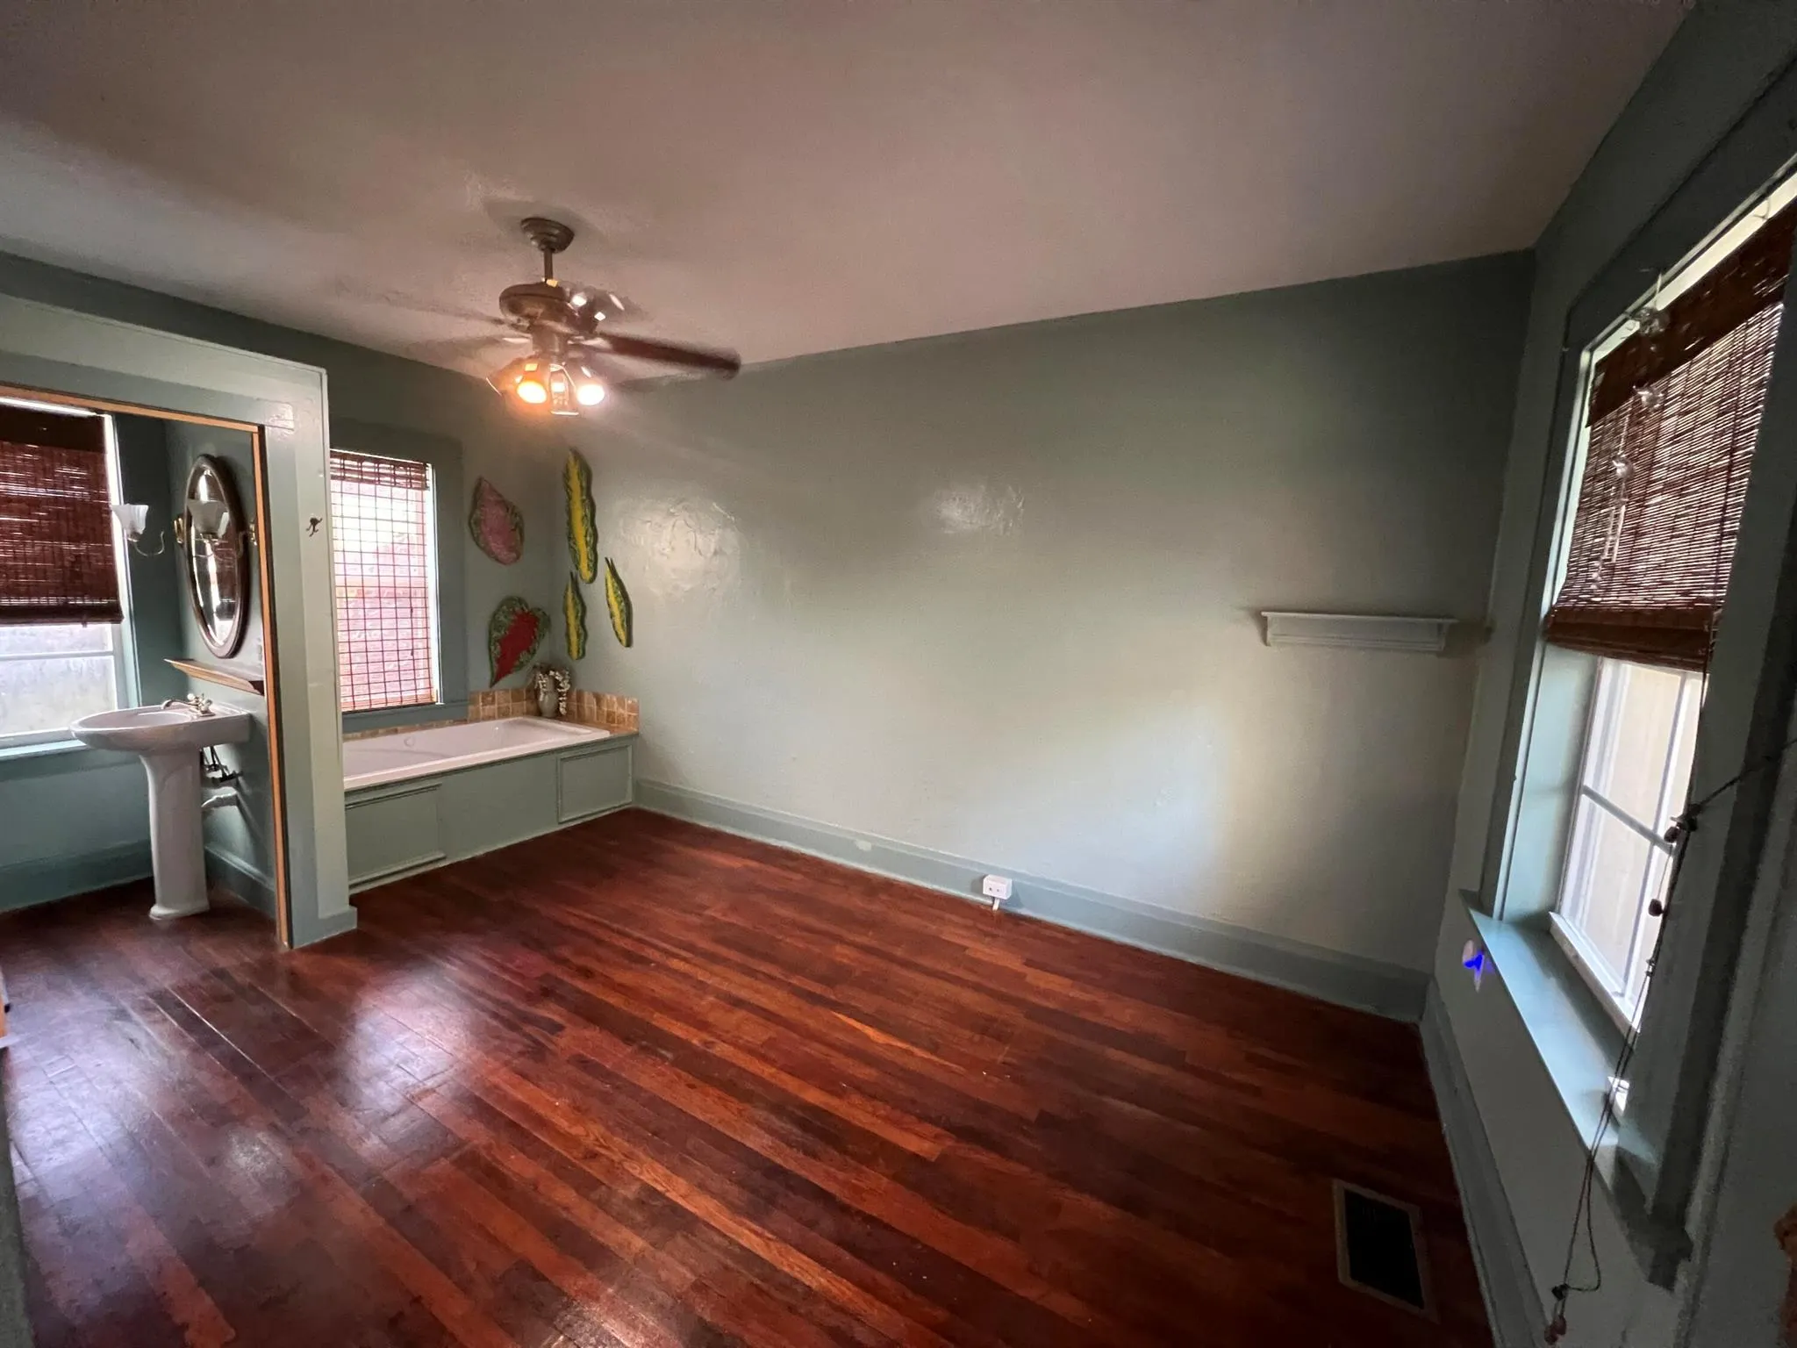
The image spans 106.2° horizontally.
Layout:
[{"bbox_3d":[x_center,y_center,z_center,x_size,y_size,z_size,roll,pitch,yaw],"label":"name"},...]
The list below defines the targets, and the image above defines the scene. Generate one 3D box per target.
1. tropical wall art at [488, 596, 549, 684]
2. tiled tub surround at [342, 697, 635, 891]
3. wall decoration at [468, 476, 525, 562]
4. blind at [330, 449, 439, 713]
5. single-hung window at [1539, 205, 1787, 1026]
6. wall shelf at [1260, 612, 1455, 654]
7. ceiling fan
[{"bbox_3d":[-2.579,-0.230,4.617,0.040,0.601,0.421,7,8,32],"label":"tropical wall art"},{"bbox_3d":[-2.550,0.663,4.007,0.869,0.518,1.628,7,8,32],"label":"tiled tub surround"},{"bbox_3d":[-2.613,-1.008,4.413,0.040,0.570,0.357,7,8,32],"label":"wall decoration"},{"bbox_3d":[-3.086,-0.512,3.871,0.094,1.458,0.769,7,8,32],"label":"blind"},{"bbox_3d":[1.473,-0.027,1.350,0.113,1.453,0.832,7,8,31],"label":"single-hung window"},{"bbox_3d":[1.649,-0.152,2.464,0.580,0.112,0.120,6,8,28],"label":"wall shelf"},{"bbox_3d":[-1.220,-1.236,2.354,1.280,0.600,1.280,6,8,28],"label":"ceiling fan"}]

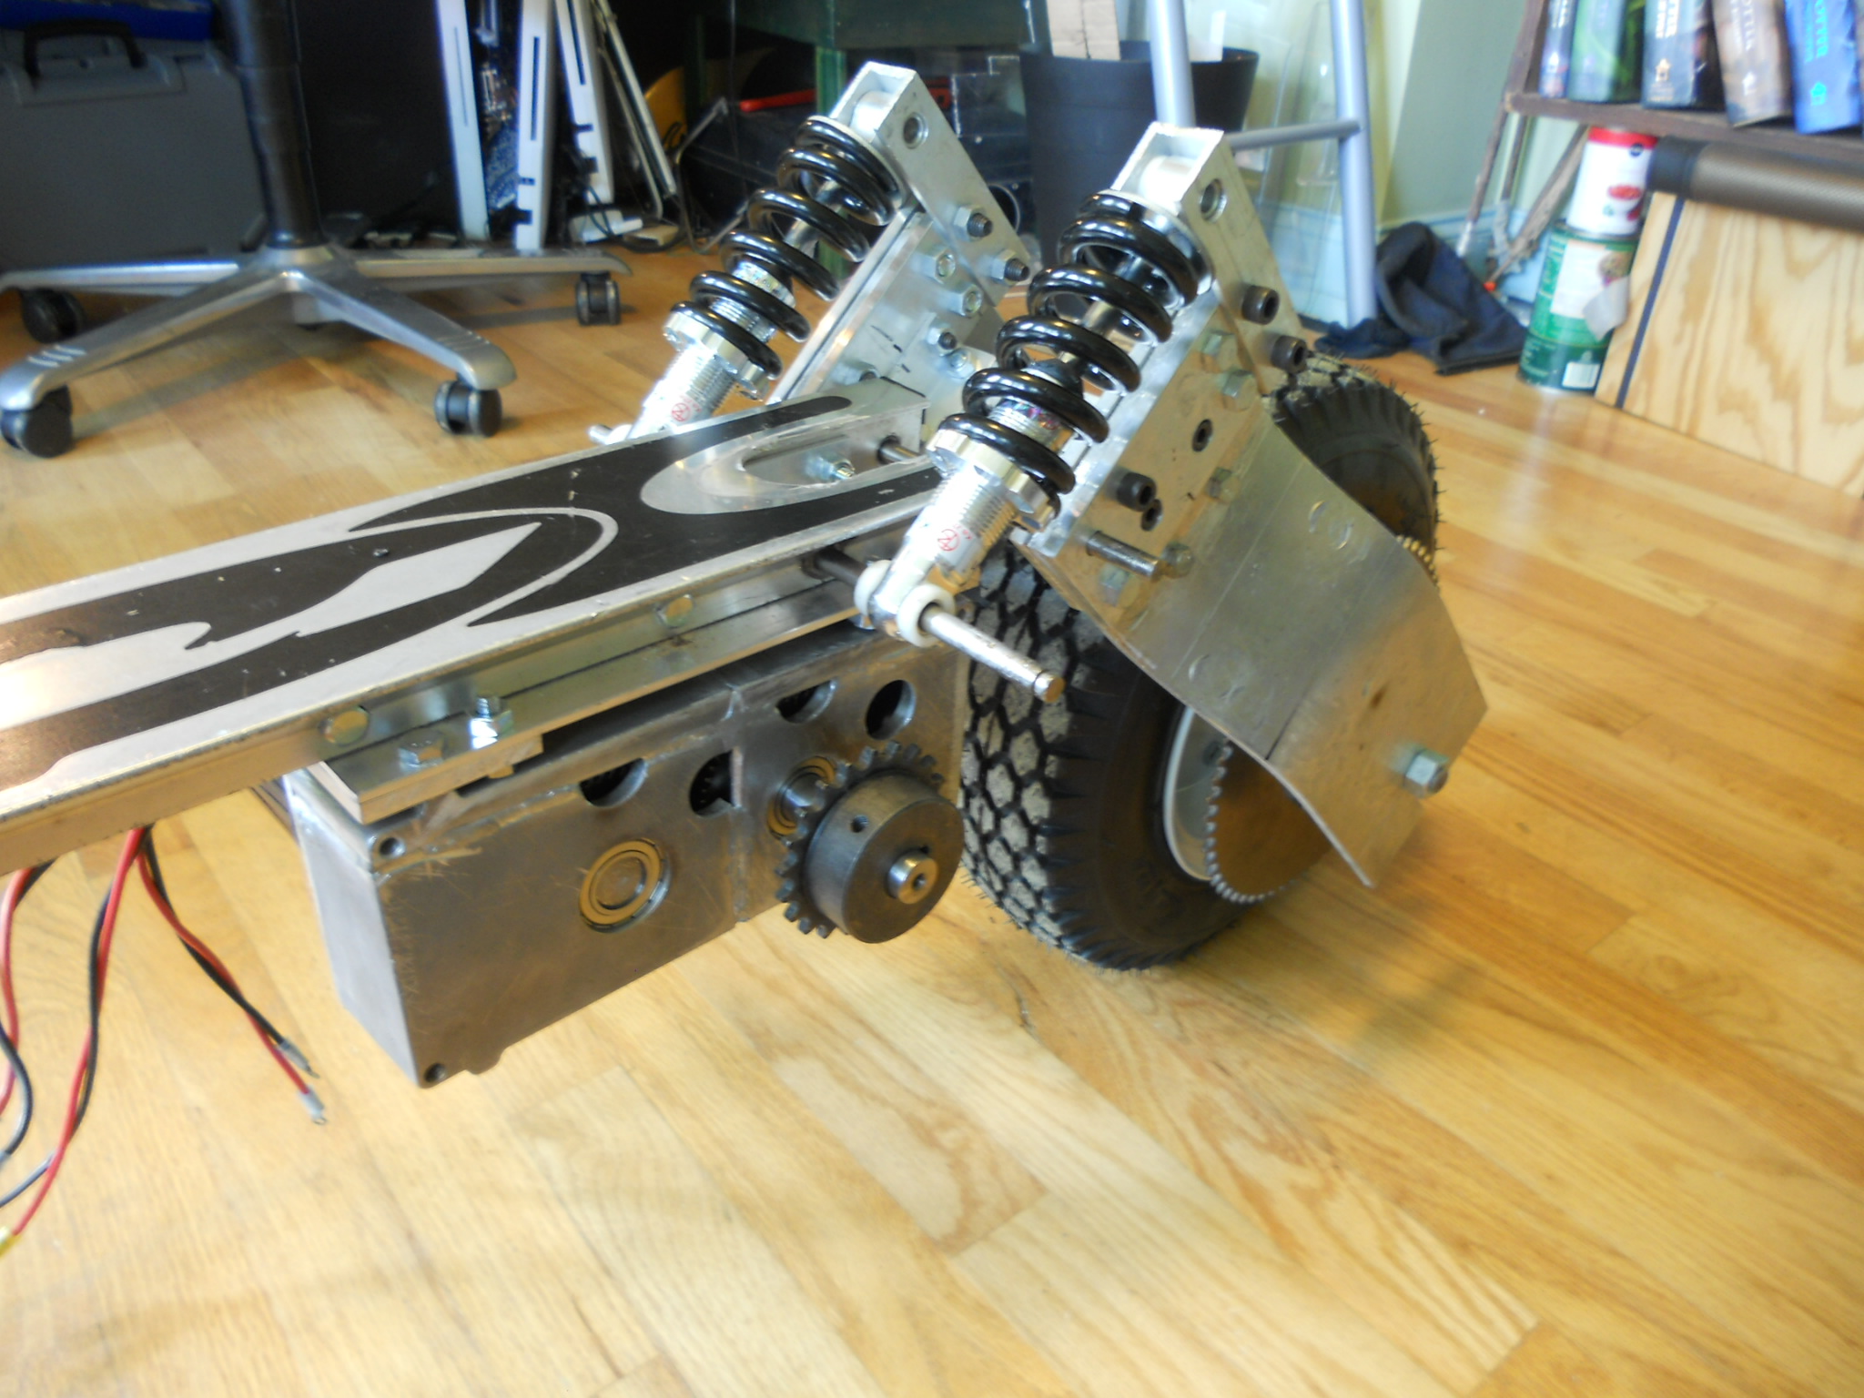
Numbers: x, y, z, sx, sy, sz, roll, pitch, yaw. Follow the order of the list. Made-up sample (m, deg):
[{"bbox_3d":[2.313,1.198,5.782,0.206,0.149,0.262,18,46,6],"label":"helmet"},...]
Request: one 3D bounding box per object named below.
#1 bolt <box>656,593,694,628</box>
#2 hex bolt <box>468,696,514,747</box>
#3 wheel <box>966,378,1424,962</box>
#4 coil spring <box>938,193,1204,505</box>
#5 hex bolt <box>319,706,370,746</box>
[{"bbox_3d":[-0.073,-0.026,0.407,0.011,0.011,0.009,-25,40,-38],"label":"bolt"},{"bbox_3d":[-0.109,0.003,0.359,0.011,0.015,0.011,-25,40,-38],"label":"hex bolt"},{"bbox_3d":[0.135,-0.017,0.722,0.313,0.313,0.095,-25,40,-38],"label":"wheel"},{"bbox_3d":[0.045,-0.109,0.462,0.047,0.087,0.047,29,-5,37],"label":"coil spring"},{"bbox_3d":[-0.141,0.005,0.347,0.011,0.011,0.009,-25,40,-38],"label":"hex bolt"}]

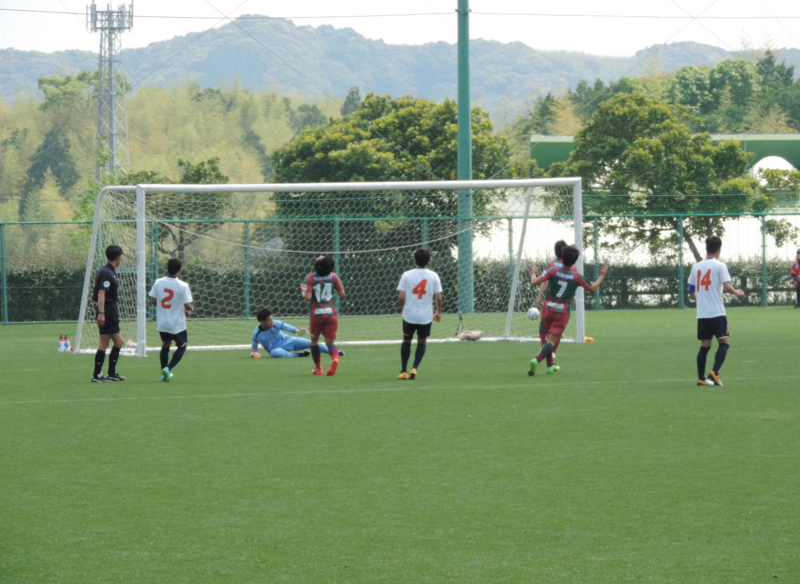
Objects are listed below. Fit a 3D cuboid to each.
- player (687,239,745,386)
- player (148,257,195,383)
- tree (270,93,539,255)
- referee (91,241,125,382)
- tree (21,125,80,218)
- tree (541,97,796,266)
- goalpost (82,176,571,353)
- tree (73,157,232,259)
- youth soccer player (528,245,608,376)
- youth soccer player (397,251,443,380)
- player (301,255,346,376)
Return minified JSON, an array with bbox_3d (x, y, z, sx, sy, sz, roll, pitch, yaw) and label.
[{"bbox_3d":[3.724,0.222,68.555,0.570,1.760,0.470,0,1,33],"label":"player"},{"bbox_3d":[-2.910,0.339,73.398,0.540,1.590,0.420,-1,1,18],"label":"player"},{"bbox_3d":[0.094,-1.916,121.000,5.610,4.520,5.330,-1,1,0],"label":"tree"},{"bbox_3d":[-3.708,0.267,73.693,0.420,1.750,0.480,-1,1,-18],"label":"referee"},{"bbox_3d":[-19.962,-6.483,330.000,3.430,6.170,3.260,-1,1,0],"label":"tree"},{"bbox_3d":[5.896,-2.045,125.000,5.370,4.540,5.100,-1,1,0],"label":"tree"},{"bbox_3d":[-1.046,-0.416,88.264,7.560,2.560,2.360,-1,1,-28],"label":"goalpost"},{"bbox_3d":[-5.055,-1.195,118.000,3.270,3.150,3.100,-1,1,0],"label":"tree"},{"bbox_3d":[2.104,0.224,73.466,0.970,1.650,0.600,-1,1,3],"label":"youth soccer player"},{"bbox_3d":[0.251,0.263,72.695,0.560,1.660,0.360,-1,1,3],"label":"youth soccer player"},{"bbox_3d":[-1.005,0.298,74.907,0.580,1.560,0.450,-1,1,0],"label":"player"}]

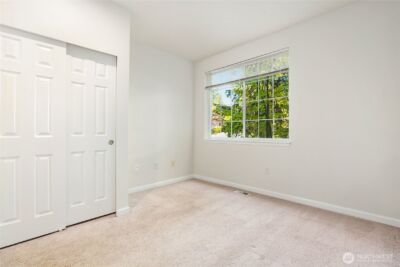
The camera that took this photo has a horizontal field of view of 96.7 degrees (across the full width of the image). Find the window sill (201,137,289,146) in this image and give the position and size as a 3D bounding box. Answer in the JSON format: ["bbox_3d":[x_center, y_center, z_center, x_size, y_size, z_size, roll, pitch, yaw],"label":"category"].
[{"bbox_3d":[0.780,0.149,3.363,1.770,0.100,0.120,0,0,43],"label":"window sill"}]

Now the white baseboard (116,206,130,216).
[{"bbox_3d":[-1.006,1.018,2.318,0.165,0.082,0.018,0,0,-45],"label":"white baseboard"}]

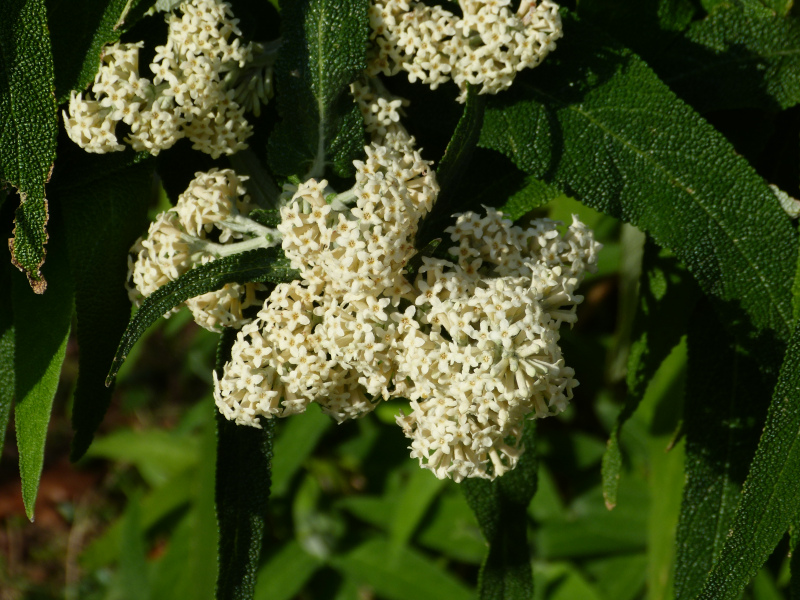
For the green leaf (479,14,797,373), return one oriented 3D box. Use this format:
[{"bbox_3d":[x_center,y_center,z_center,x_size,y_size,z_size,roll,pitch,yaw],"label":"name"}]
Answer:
[{"bbox_3d":[0.063,-0.027,0.850,0.041,0.112,0.025,-41,-7,-18],"label":"green leaf"}]

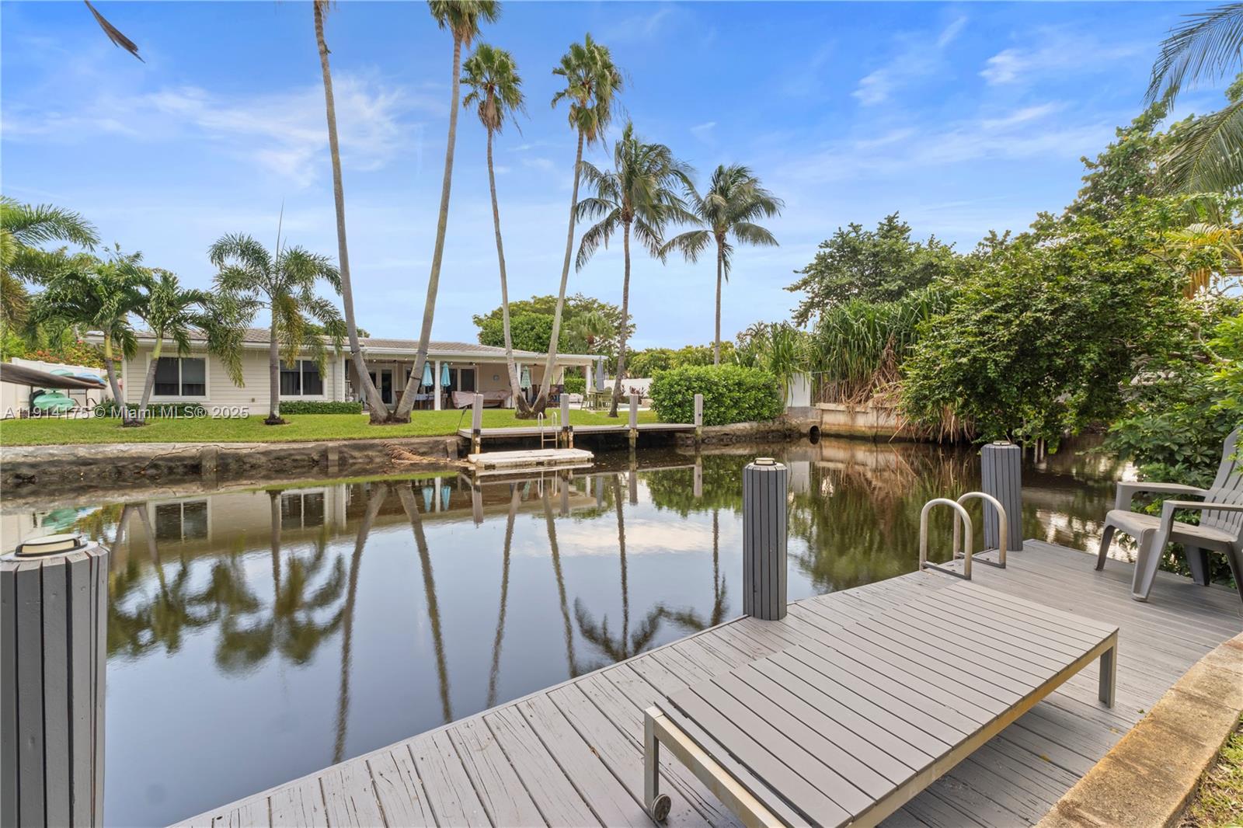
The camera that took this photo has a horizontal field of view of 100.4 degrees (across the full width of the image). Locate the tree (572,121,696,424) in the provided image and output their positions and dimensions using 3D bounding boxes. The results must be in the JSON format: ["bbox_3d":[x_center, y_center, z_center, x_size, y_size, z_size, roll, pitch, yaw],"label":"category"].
[{"bbox_3d":[0.589,-6.751,24.151,5.481,13.749,5.200,0,2,0],"label":"tree"}]

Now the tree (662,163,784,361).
[{"bbox_3d":[5.515,-6.735,28.000,6.460,13.506,5.800,0,2,0],"label":"tree"}]

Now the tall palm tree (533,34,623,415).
[{"bbox_3d":[-1.847,-7.922,21.876,3.816,16.218,3.400,0,2,0],"label":"tall palm tree"}]

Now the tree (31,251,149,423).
[{"bbox_3d":[-15.901,-2.297,15.500,2.450,4.950,2.450,-1,2,-31],"label":"tree"}]

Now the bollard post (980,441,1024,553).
[{"bbox_3d":[3.200,0.683,4.336,0.249,0.884,0.249,-1,2,-36],"label":"bollard post"}]

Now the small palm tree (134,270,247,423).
[{"bbox_3d":[-12.824,-2.007,15.400,2.550,4.450,2.550,-1,2,-31],"label":"small palm tree"}]

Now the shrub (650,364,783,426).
[{"bbox_3d":[4.249,-0.820,23.000,5.200,2.650,3.200,-1,2,-31],"label":"shrub"}]

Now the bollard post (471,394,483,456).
[{"bbox_3d":[-4.133,0.401,14.804,0.257,1.894,0.257,-1,2,-32],"label":"bollard post"}]

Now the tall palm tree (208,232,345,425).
[{"bbox_3d":[-11.518,-2.790,17.300,3.500,6.200,3.500,-1,2,-31],"label":"tall palm tree"}]

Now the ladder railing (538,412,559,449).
[{"bbox_3d":[-2.435,0.532,17.200,0.560,1.300,0.420,-1,2,-31],"label":"ladder railing"}]

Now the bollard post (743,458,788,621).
[{"bbox_3d":[0.872,0.746,3.130,0.265,0.920,0.265,0,2,0],"label":"bollard post"}]

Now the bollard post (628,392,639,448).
[{"bbox_3d":[0.397,0.308,17.560,0.257,1.932,0.257,-1,2,-32],"label":"bollard post"}]

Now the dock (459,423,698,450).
[{"bbox_3d":[-1.236,0.894,19.093,9.250,0.750,1.900,-1,2,-32],"label":"dock"}]

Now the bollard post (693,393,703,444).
[{"bbox_3d":[3.086,0.214,20.750,0.330,2.000,0.330,-1,2,-31],"label":"bollard post"}]

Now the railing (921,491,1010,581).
[{"bbox_3d":[2.546,0.868,3.845,0.499,0.548,0.343,-1,2,-31],"label":"railing"}]

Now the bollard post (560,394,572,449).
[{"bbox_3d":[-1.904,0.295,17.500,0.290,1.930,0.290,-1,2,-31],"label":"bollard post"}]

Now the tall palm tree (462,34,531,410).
[{"bbox_3d":[-5.336,-7.807,22.051,2.854,15.962,2.800,0,2,0],"label":"tall palm tree"}]

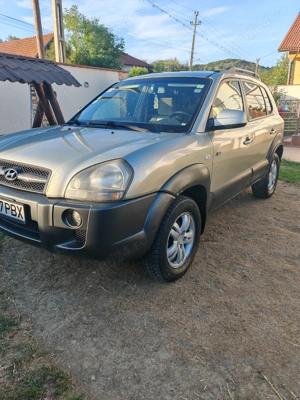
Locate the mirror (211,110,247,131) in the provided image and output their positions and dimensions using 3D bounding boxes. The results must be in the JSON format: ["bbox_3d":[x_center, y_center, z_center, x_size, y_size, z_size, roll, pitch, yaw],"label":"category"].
[{"bbox_3d":[0.652,-0.657,2.564,0.265,0.165,0.170,13,22,33],"label":"mirror"}]

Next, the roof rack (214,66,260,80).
[{"bbox_3d":[1.080,-1.478,3.641,0.090,0.100,1.450,13,22,33],"label":"roof rack"}]

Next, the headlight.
[{"bbox_3d":[-0.297,-0.123,1.867,0.345,0.235,0.255,13,22,33],"label":"headlight"}]

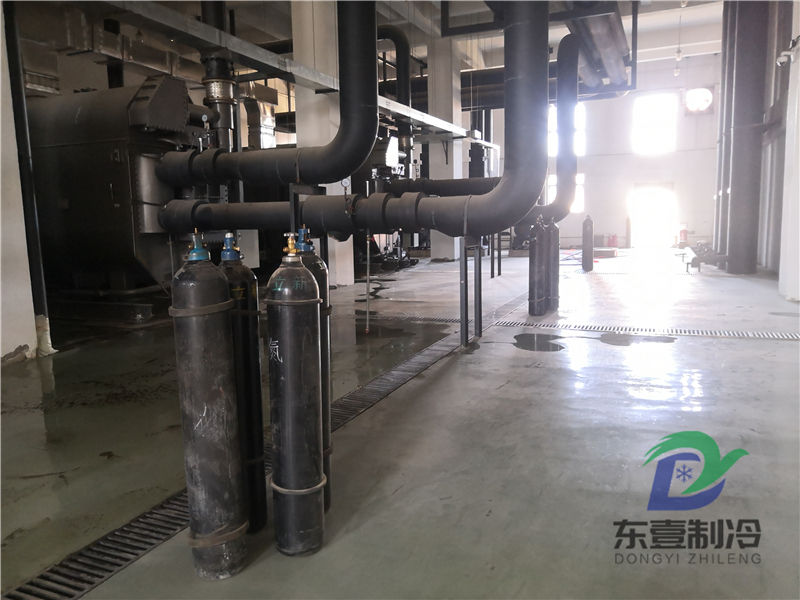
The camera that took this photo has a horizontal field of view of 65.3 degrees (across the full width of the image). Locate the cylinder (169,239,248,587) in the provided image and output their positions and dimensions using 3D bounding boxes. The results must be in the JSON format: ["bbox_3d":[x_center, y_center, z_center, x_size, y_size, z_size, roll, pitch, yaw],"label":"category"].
[{"bbox_3d":[-0.788,0.430,2.583,0.240,1.440,0.240,2,8,23],"label":"cylinder"}]

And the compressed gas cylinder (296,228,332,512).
[{"bbox_3d":[-0.474,0.348,3.144,0.240,1.445,0.240,2,8,23],"label":"compressed gas cylinder"}]

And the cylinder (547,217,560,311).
[{"bbox_3d":[2.329,-0.540,9.557,0.235,1.440,0.235,2,8,23],"label":"cylinder"}]

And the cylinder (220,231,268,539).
[{"bbox_3d":[-0.775,0.388,2.969,0.240,1.425,0.240,2,8,23],"label":"cylinder"}]

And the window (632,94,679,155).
[{"bbox_3d":[10.609,-7.344,25.992,1.800,2.480,0.170,2,8,23],"label":"window"}]

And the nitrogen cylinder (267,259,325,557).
[{"bbox_3d":[-0.460,0.417,2.750,0.245,1.410,0.245,-1,7,0],"label":"nitrogen cylinder"}]

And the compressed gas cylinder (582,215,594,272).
[{"bbox_3d":[4.823,-1.431,15.987,0.245,1.450,0.245,2,8,23],"label":"compressed gas cylinder"}]

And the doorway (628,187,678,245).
[{"bbox_3d":[10.723,-3.488,26.478,2.000,2.560,0.200,2,8,23],"label":"doorway"}]

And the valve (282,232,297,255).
[{"bbox_3d":[-0.463,-0.236,2.666,0.068,0.102,0.062,-1,7,0],"label":"valve"}]

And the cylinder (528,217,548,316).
[{"bbox_3d":[2.028,-0.497,9.204,0.235,1.460,0.235,2,8,23],"label":"cylinder"}]

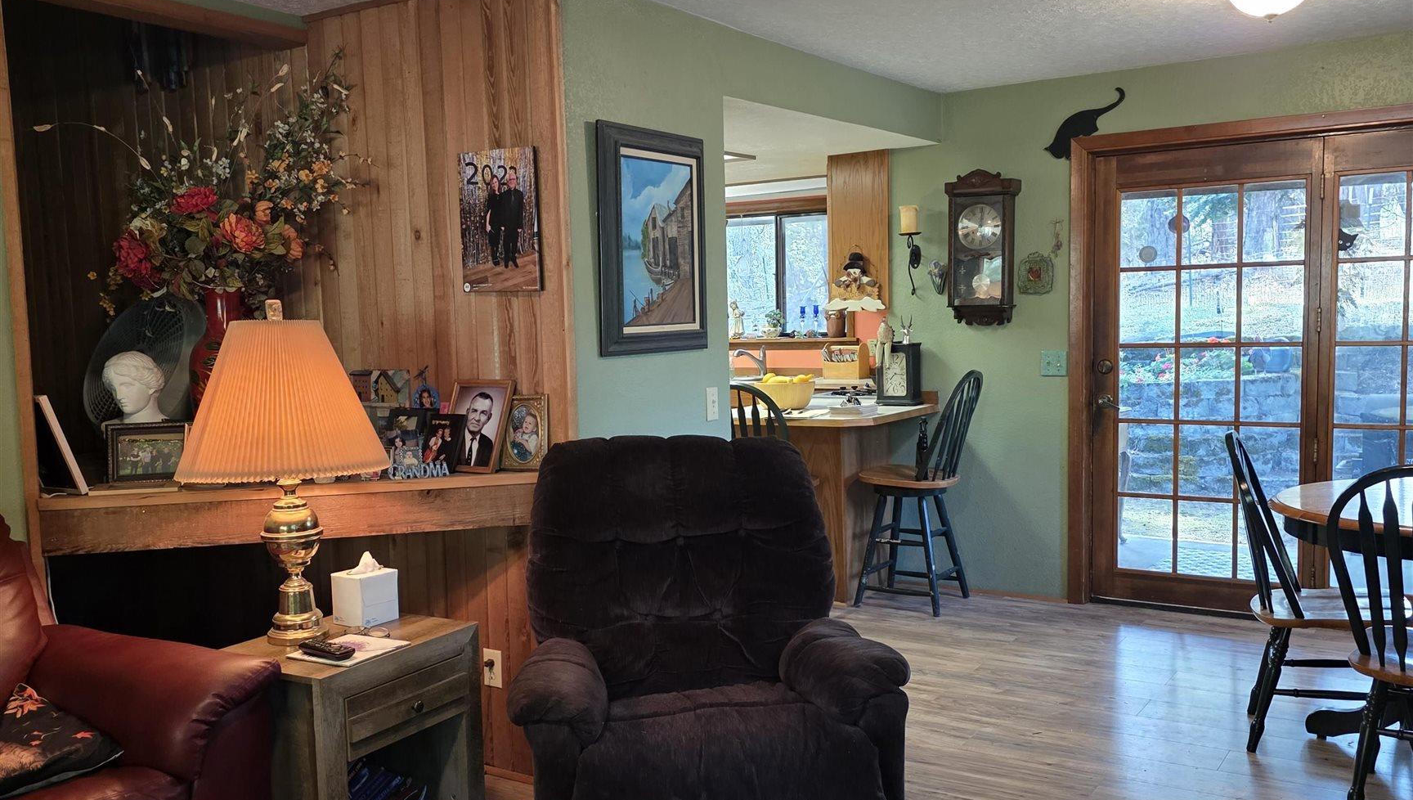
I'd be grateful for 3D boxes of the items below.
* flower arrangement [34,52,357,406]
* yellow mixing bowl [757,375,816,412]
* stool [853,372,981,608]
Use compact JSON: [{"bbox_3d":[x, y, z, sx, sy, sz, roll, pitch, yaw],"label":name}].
[{"bbox_3d":[-1.584,-0.452,3.900,0.900,1.240,0.560,-3,5,-12],"label":"flower arrangement"},{"bbox_3d":[0.402,-0.025,6.226,0.301,0.136,0.301,-2,5,0],"label":"yellow mixing bowl"},{"bbox_3d":[1.001,0.413,5.856,0.573,1.095,0.462,3,6,42],"label":"stool"}]

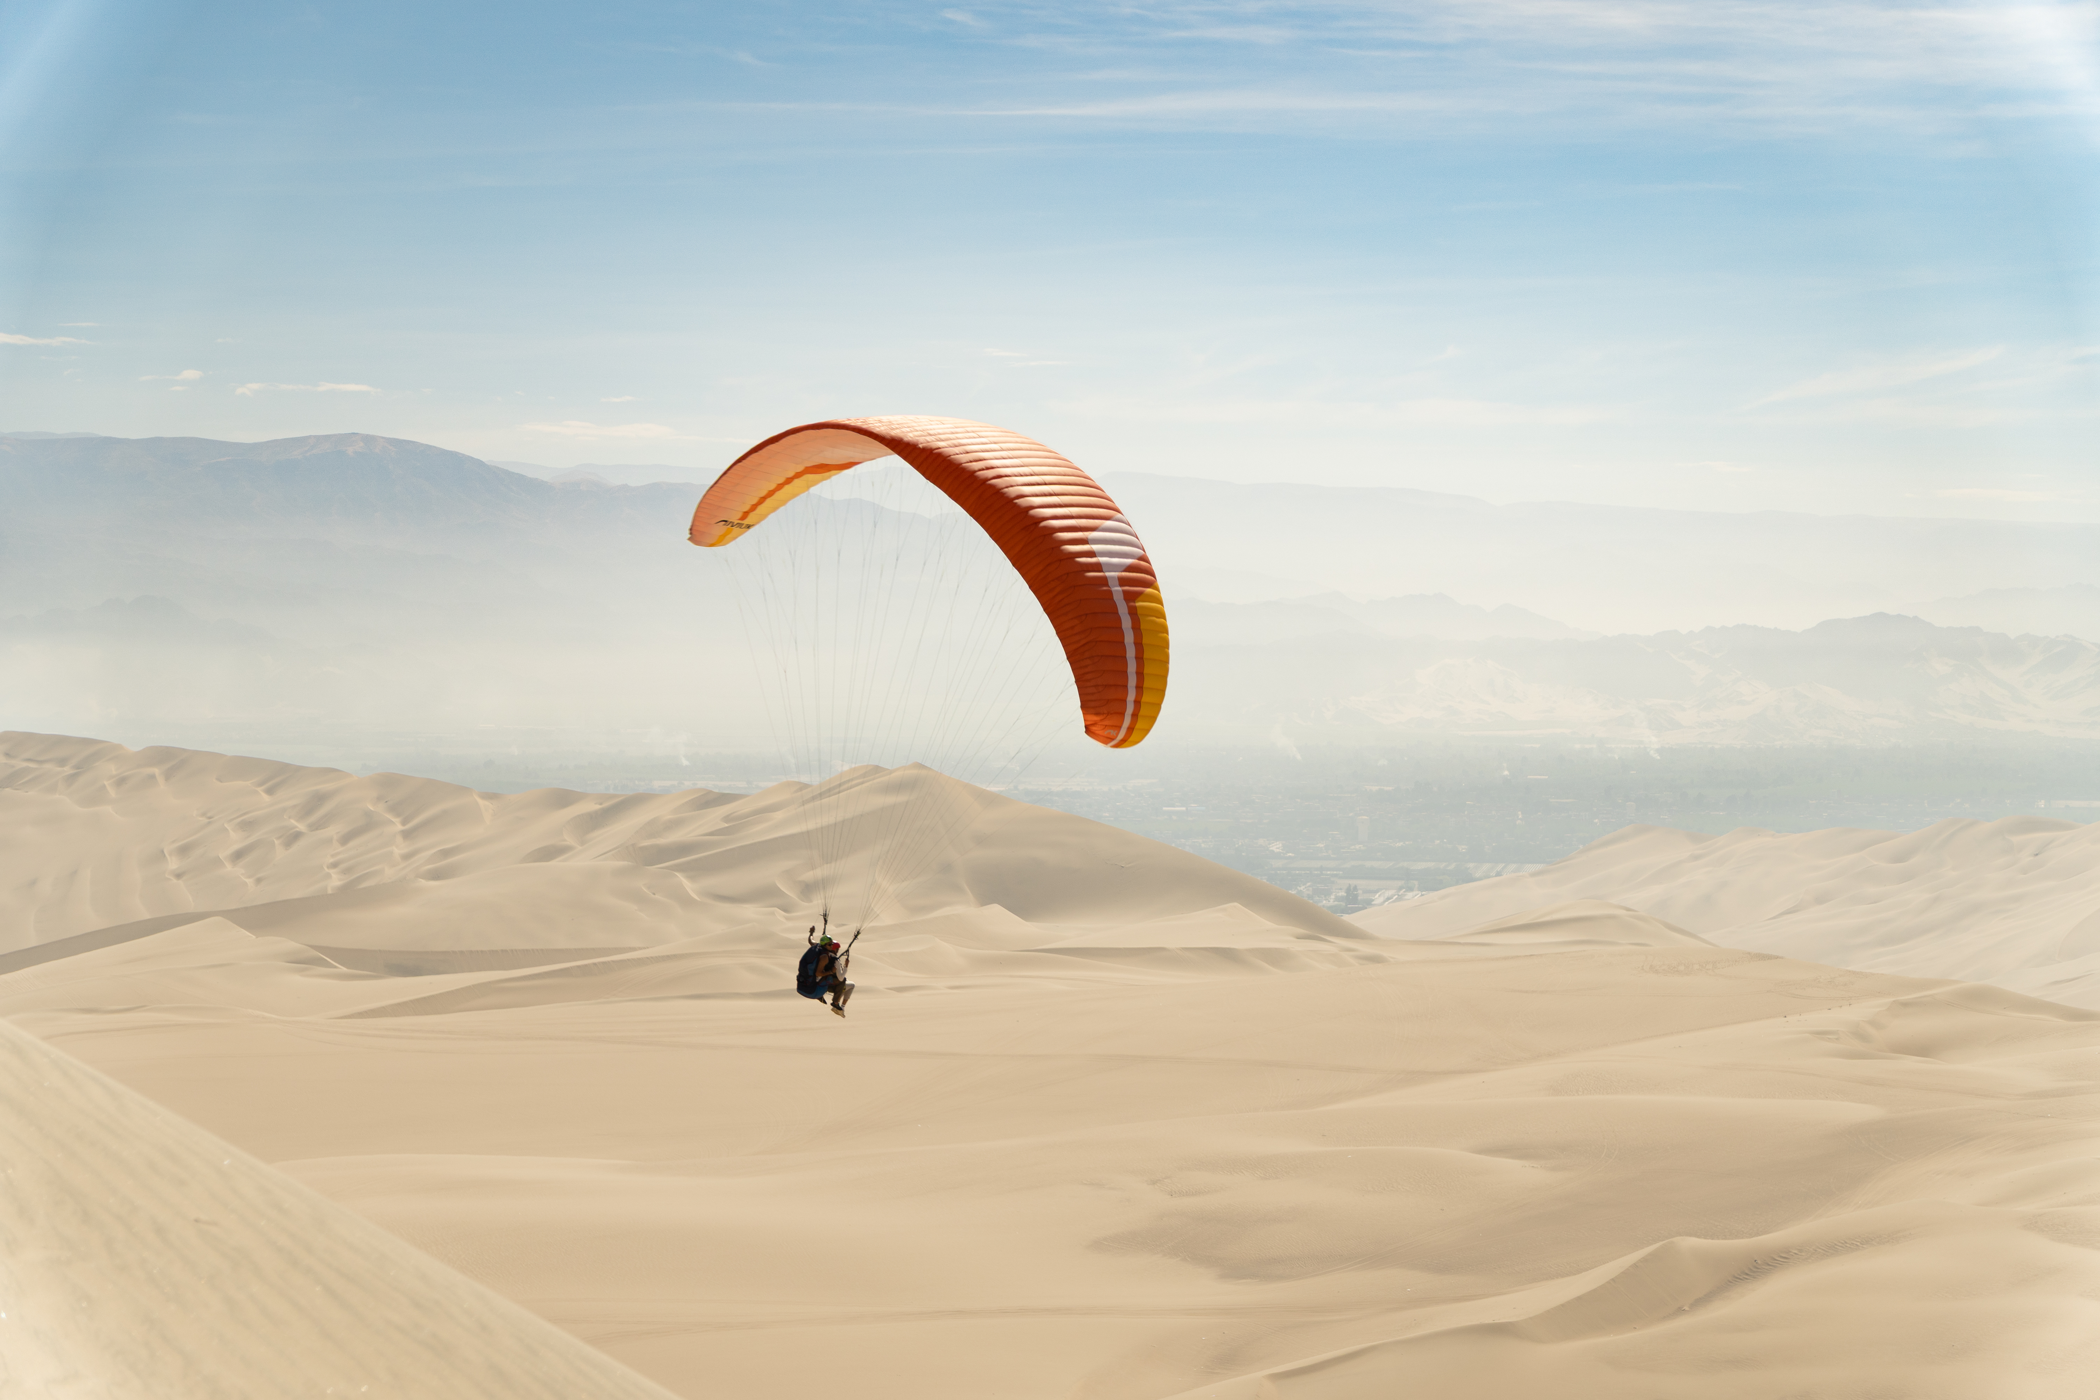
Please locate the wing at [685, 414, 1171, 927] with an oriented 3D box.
[{"bbox_3d":[-2.380,-0.400,76.000,3.400,9.300,12.000,-3,20,-41],"label":"wing"}]

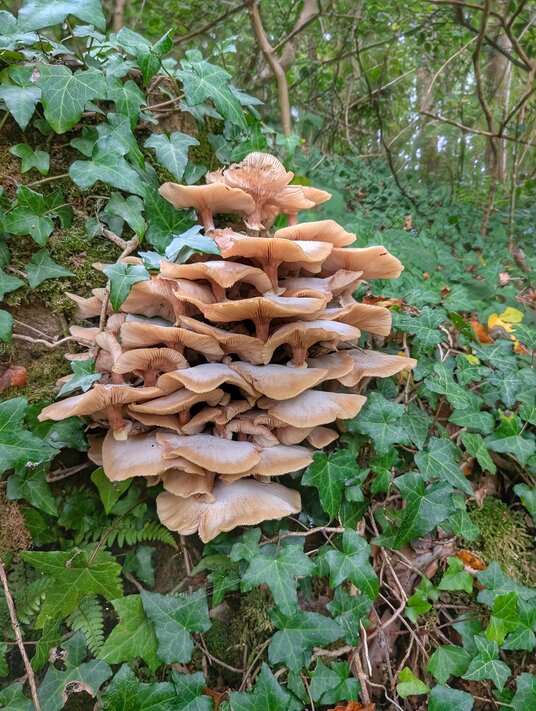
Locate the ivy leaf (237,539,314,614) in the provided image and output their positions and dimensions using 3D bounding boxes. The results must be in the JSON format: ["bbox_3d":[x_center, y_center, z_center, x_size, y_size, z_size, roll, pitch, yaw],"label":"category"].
[{"bbox_3d":[0.013,0.245,0.532,0.085,0.020,0.072,-9,54,-7],"label":"ivy leaf"}]

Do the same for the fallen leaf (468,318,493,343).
[{"bbox_3d":[0.338,-0.040,0.789,0.023,0.011,0.070,-17,37,2],"label":"fallen leaf"}]

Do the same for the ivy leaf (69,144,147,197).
[{"bbox_3d":[-0.221,-0.255,0.680,0.095,0.086,0.022,-1,-30,-7],"label":"ivy leaf"}]

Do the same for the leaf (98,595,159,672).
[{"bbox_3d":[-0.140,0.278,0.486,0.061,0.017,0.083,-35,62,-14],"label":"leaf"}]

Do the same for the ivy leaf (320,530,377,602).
[{"bbox_3d":[0.091,0.231,0.542,0.058,0.020,0.079,-13,54,-10],"label":"ivy leaf"}]

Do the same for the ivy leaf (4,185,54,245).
[{"bbox_3d":[-0.277,-0.160,0.572,0.053,0.081,0.018,-14,-12,-12],"label":"ivy leaf"}]

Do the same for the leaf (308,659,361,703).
[{"bbox_3d":[0.072,0.352,0.532,0.053,0.018,0.041,4,50,3],"label":"leaf"}]

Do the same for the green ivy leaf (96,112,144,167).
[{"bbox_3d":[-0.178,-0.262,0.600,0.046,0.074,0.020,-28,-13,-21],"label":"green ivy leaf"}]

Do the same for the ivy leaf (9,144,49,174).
[{"bbox_3d":[-0.290,-0.238,0.602,0.048,0.038,0.013,7,-10,-8],"label":"ivy leaf"}]

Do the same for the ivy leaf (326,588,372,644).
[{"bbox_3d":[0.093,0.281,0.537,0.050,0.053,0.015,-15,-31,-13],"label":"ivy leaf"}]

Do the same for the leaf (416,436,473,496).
[{"bbox_3d":[0.250,0.156,0.700,0.073,0.076,0.022,1,-28,7],"label":"leaf"}]

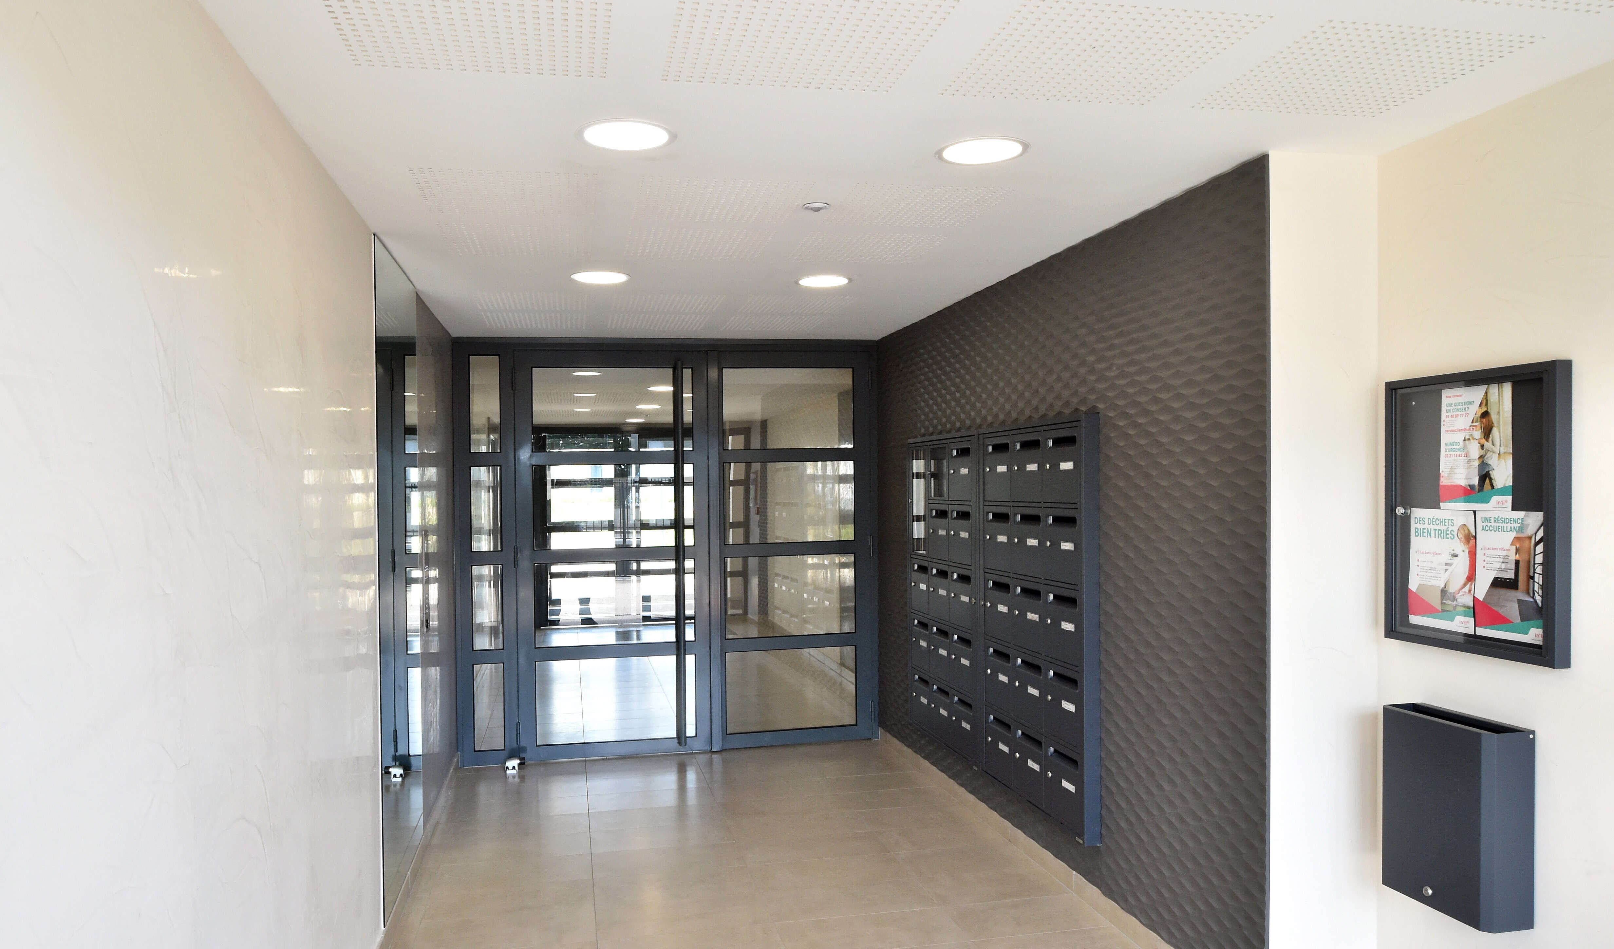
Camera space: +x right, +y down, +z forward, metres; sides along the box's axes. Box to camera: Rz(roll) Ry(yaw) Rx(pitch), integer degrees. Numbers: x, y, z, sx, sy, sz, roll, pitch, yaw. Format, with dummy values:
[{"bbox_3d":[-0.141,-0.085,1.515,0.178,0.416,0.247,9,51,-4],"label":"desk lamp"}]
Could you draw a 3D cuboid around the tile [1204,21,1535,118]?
[{"bbox_3d":[1.159,-0.851,2.276,0.487,0.013,0.487,-1,0,-12],"label":"tile"}]

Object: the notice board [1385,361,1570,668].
[{"bbox_3d":[1.600,0.090,2.593,0.042,0.674,0.505,-1,0,-12],"label":"notice board"}]

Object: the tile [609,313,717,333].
[{"bbox_3d":[-0.781,-0.799,5.615,0.490,0.015,0.490,-1,0,-12],"label":"tile"}]

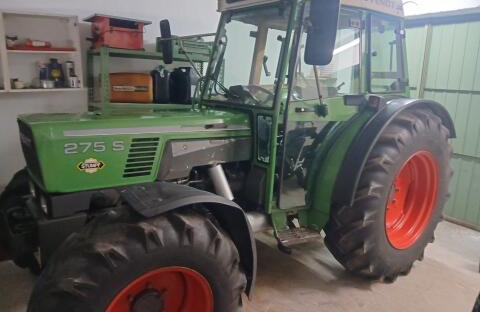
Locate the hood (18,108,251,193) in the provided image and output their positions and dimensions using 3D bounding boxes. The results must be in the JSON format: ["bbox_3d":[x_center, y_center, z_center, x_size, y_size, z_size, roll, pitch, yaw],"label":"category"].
[{"bbox_3d":[-0.659,-0.118,2.498,1.450,0.387,0.578,-8,16,-37],"label":"hood"}]

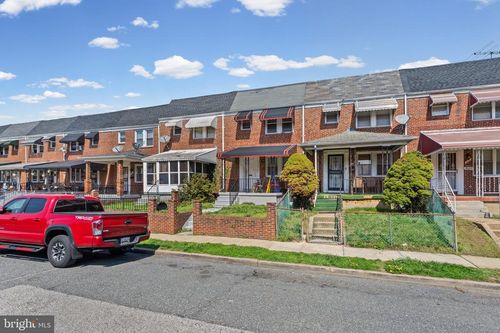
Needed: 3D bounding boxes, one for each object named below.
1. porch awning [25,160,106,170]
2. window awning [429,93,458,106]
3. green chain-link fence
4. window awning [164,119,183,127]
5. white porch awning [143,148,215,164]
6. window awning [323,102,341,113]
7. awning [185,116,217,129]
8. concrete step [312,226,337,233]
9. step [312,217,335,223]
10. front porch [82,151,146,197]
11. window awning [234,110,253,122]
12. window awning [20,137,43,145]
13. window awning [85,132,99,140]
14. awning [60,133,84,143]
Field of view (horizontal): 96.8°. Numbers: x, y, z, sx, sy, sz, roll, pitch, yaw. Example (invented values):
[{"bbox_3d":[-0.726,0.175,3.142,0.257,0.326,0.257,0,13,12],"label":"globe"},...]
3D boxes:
[{"bbox_3d":[-14.498,-0.155,17.581,5.000,0.850,2.450,-1,-2,18],"label":"porch awning"},{"bbox_3d":[9.800,-3.420,11.170,1.030,0.560,0.520,-1,-1,19],"label":"window awning"},{"bbox_3d":[4.480,1.620,7.200,2.900,1.550,1.500,-1,-1,19],"label":"green chain-link fence"},{"bbox_3d":[-5.550,-3.200,16.250,1.080,0.600,0.600,-1,-1,19],"label":"window awning"},{"bbox_3d":[-4.434,-0.728,14.317,3.724,1.100,2.670,-1,-3,18],"label":"white porch awning"},{"bbox_3d":[4.646,-3.293,12.623,0.950,0.580,0.550,-1,-2,18],"label":"window awning"},{"bbox_3d":[-3.240,-2.955,14.998,2.020,0.880,0.800,-1,-2,18],"label":"awning"},{"bbox_3d":[2.792,2.374,8.296,0.840,0.180,0.300,-1,-2,18],"label":"concrete step"},{"bbox_3d":[2.940,2.089,8.796,0.820,0.180,0.300,-1,-2,18],"label":"step"},{"bbox_3d":[-9.318,0.497,16.006,4.300,3.300,2.400,-1,-2,18],"label":"front porch"},{"bbox_3d":[-0.387,-3.189,13.978,0.857,0.760,0.850,-1,-3,18],"label":"window awning"},{"bbox_3d":[-19.991,-2.391,20.372,2.114,0.690,0.620,-1,-3,18],"label":"window awning"},{"bbox_3d":[-12.932,-2.481,18.150,0.876,0.690,0.550,-1,-3,18],"label":"window awning"},{"bbox_3d":[-15.082,-2.459,18.822,2.086,0.750,0.580,-1,-3,18],"label":"awning"}]

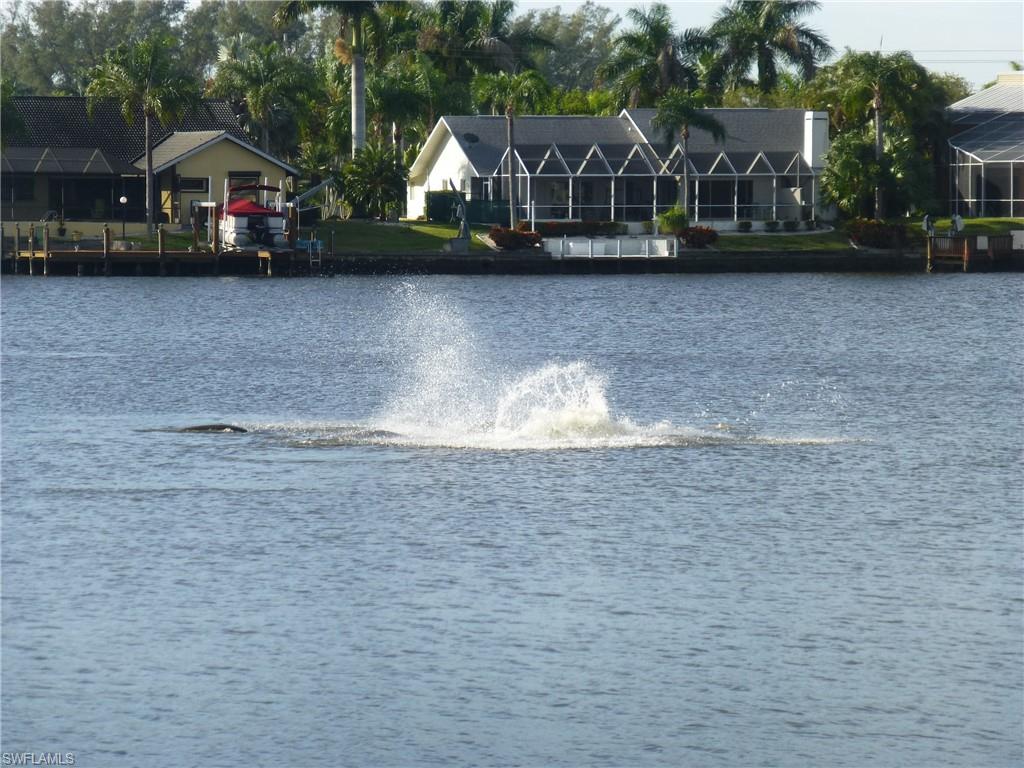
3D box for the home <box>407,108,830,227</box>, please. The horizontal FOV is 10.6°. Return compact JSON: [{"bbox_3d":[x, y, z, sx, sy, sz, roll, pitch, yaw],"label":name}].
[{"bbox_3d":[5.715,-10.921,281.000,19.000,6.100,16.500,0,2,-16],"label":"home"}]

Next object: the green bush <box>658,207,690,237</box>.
[{"bbox_3d":[7.863,-7.961,271.000,1.568,1.470,1.568,0,2,0],"label":"green bush"}]

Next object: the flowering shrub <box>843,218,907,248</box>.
[{"bbox_3d":[17.628,-7.319,269.000,3.100,1.450,2.000,0,2,-16],"label":"flowering shrub"}]

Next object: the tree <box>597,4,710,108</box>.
[{"bbox_3d":[7.981,-15.482,312.000,6.430,11.844,6.430,0,2,0],"label":"tree"}]

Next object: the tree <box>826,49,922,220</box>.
[{"bbox_3d":[18.596,-12.764,283.000,5.014,8.595,5.014,0,2,0],"label":"tree"}]

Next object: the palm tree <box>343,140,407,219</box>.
[{"bbox_3d":[-7.059,-10.499,284.000,3.286,4.005,3.286,0,2,0],"label":"palm tree"}]

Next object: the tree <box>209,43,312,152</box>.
[{"bbox_3d":[-13.080,-13.132,290.000,5.300,9.600,5.200,0,2,-16],"label":"tree"}]

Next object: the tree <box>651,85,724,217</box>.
[{"bbox_3d":[8.583,-10.941,269.000,3.700,6.900,3.600,0,2,0],"label":"tree"}]

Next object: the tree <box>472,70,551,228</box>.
[{"bbox_3d":[-0.024,-11.246,267.000,3.800,7.800,3.700,0,2,0],"label":"tree"}]

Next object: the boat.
[{"bbox_3d":[-12.291,-7.896,260.000,2.550,2.850,6.400,-1,2,-14],"label":"boat"}]

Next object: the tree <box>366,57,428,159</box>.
[{"bbox_3d":[-6.085,-13.154,294.000,3.295,8.504,3.295,0,2,0],"label":"tree"}]

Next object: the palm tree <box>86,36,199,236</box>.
[{"bbox_3d":[-17.768,-11.901,266.000,5.386,9.617,5.386,0,2,0],"label":"palm tree"}]

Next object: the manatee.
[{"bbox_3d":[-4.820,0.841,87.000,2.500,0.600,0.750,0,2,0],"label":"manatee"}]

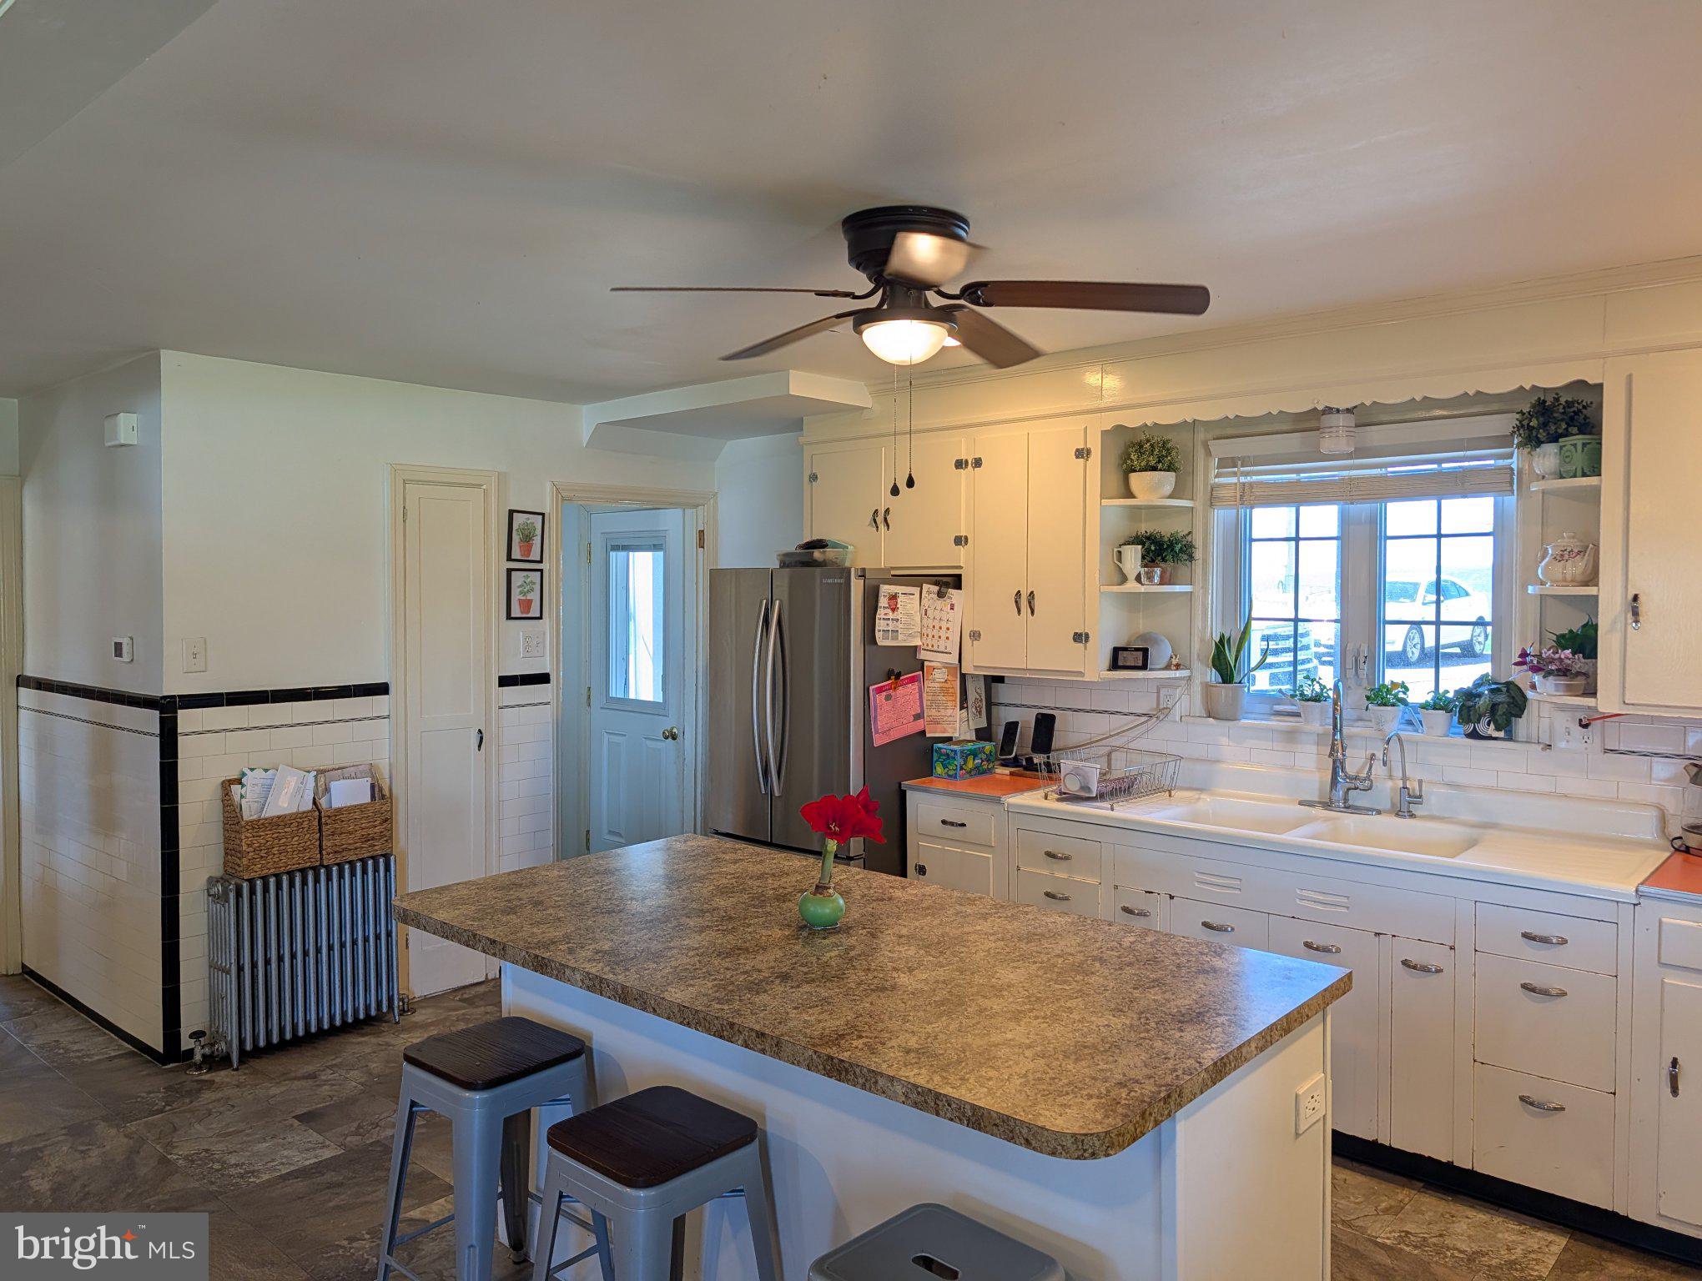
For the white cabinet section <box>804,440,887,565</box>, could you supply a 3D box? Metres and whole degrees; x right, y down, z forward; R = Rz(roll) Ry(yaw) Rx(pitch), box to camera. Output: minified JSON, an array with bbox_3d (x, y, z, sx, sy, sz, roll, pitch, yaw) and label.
[{"bbox_3d":[0.063,-0.566,5.110,0.462,0.533,0.310,2,3,41],"label":"white cabinet section"}]

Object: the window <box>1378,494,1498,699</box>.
[{"bbox_3d":[1.871,-0.161,3.787,0.355,0.730,0.050,2,3,42],"label":"window"}]

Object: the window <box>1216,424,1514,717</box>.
[{"bbox_3d":[1.667,-0.216,3.909,0.965,0.940,0.110,2,3,42],"label":"window"}]

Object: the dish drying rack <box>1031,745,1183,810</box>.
[{"bbox_3d":[0.881,0.468,4.039,0.340,0.136,0.430,3,3,45],"label":"dish drying rack"}]

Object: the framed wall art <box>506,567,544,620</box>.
[{"bbox_3d":[-1.379,-0.192,4.999,0.020,0.212,0.168,2,3,42],"label":"framed wall art"}]

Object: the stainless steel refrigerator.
[{"bbox_3d":[-0.016,0.581,4.703,0.755,1.735,0.890,2,3,41],"label":"stainless steel refrigerator"}]

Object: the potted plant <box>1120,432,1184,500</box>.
[{"bbox_3d":[1.040,-0.603,4.067,0.212,0.232,0.208,2,3,41],"label":"potted plant"}]

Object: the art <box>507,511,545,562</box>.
[{"bbox_3d":[-1.374,-0.439,5.005,0.022,0.216,0.168,2,0,41],"label":"art"}]

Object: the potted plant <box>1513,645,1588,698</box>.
[{"bbox_3d":[1.968,0.084,3.319,0.180,0.150,0.140,2,3,41],"label":"potted plant"}]

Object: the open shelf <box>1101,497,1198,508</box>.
[{"bbox_3d":[1.057,-0.480,4.182,0.210,0.022,0.305,2,3,42],"label":"open shelf"}]

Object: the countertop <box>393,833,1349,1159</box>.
[{"bbox_3d":[-0.072,0.622,2.457,1.845,0.039,0.965,2,3,41],"label":"countertop"}]

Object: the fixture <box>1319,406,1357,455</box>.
[{"bbox_3d":[1.545,-0.668,3.747,0.107,0.165,0.107,2,3,41],"label":"fixture"}]

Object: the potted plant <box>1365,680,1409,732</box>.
[{"bbox_3d":[1.730,0.211,3.826,0.130,0.166,0.125,2,3,41],"label":"potted plant"}]

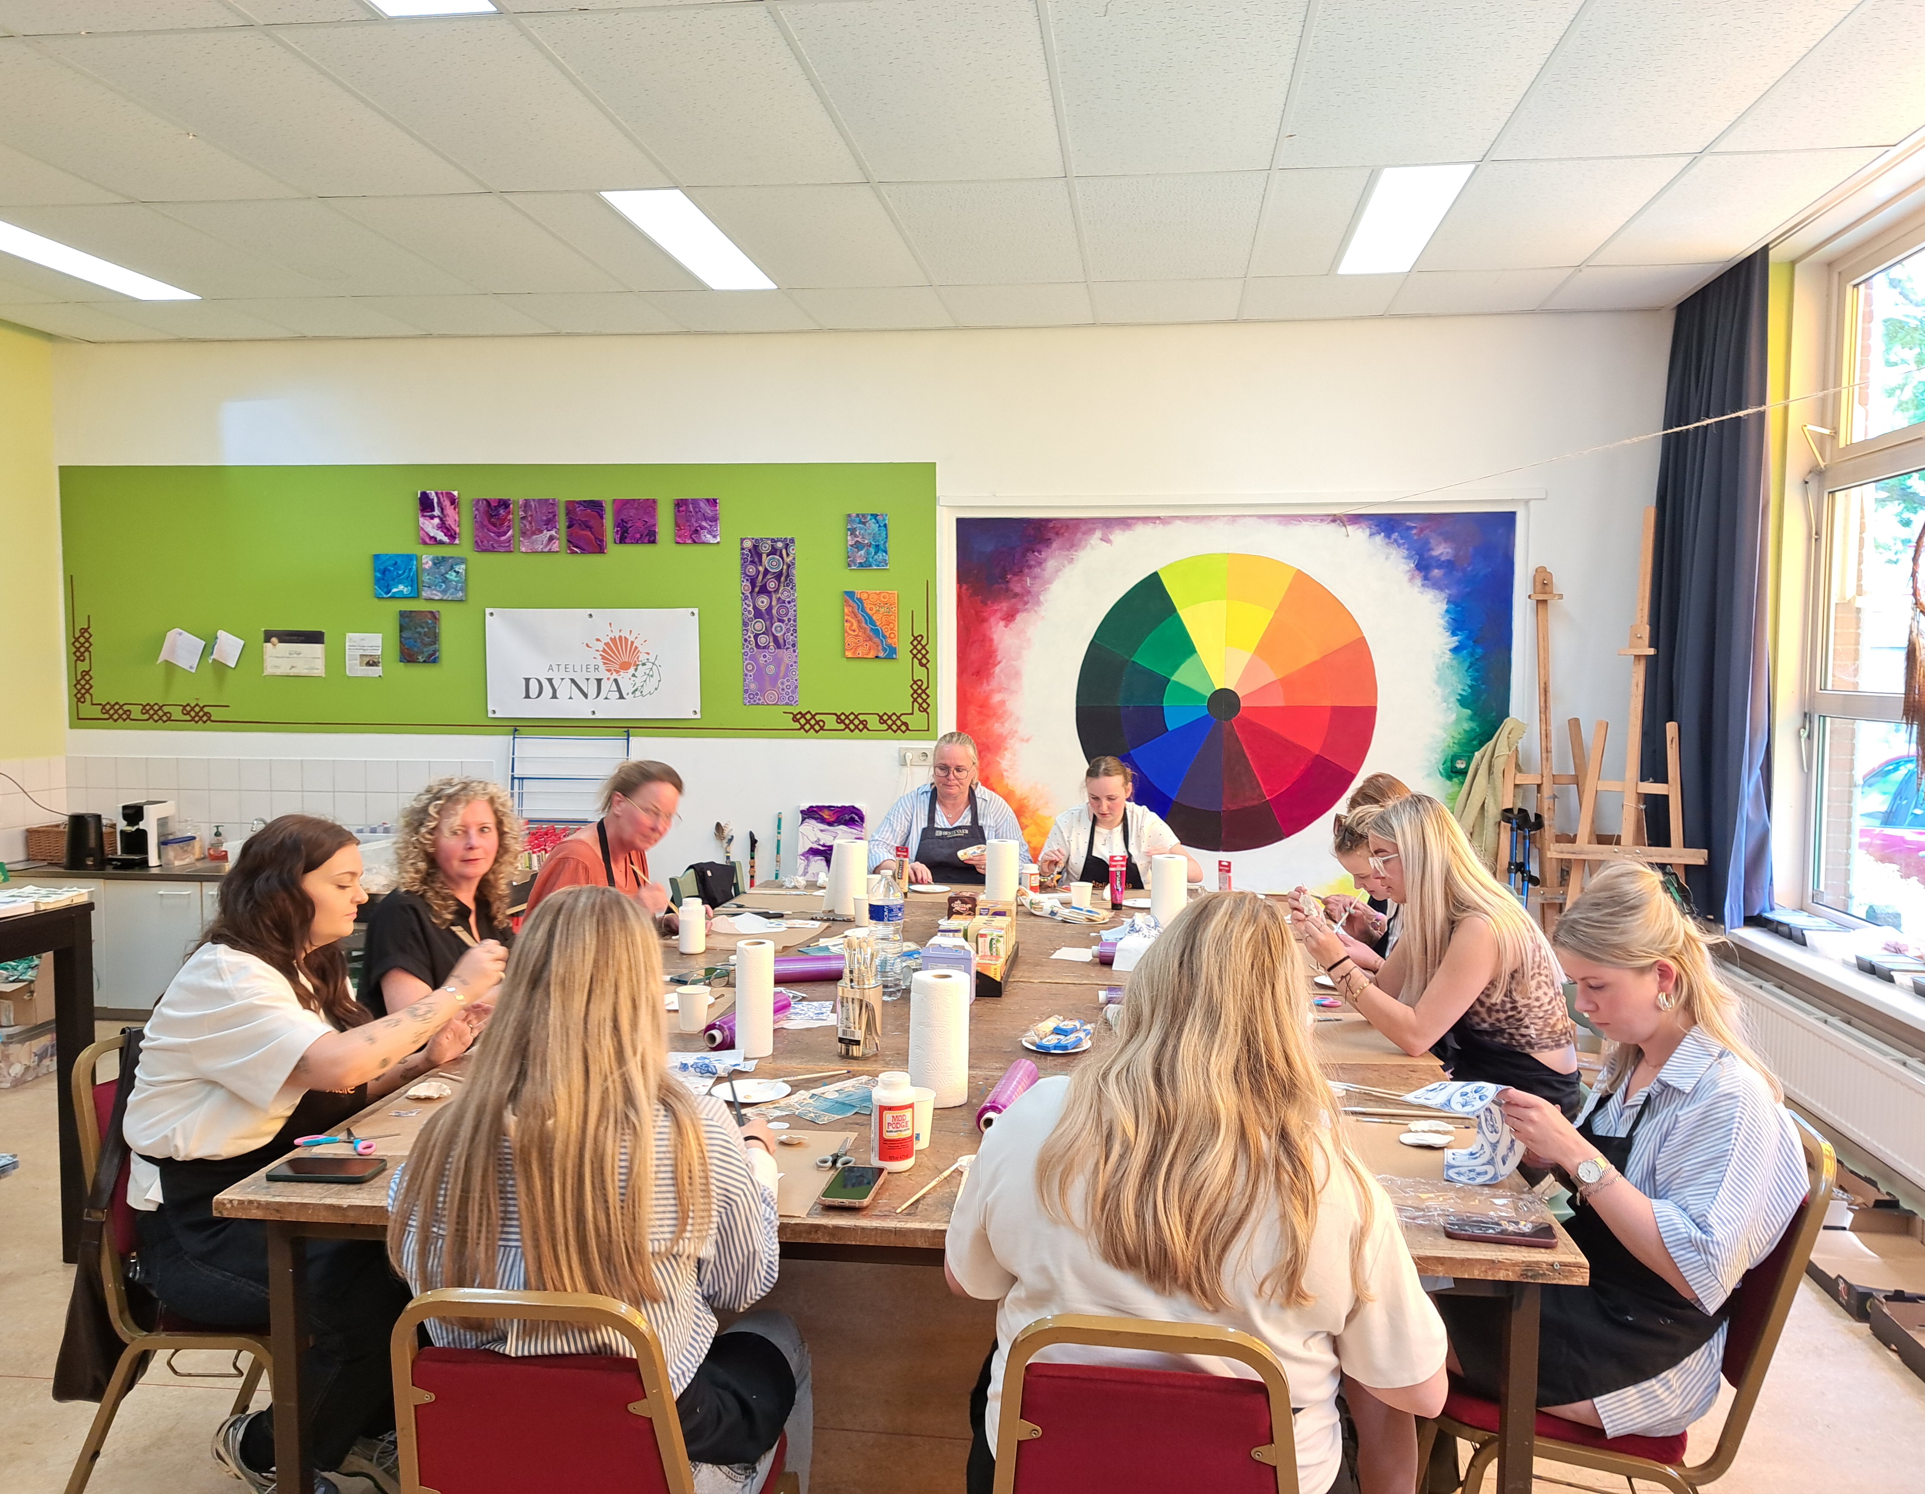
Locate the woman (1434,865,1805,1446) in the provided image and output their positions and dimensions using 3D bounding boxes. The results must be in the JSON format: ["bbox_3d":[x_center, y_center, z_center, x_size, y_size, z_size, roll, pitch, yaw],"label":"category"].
[{"bbox_3d":[1.034,0.850,2.351,0.710,1.298,0.500,1,4,7],"label":"woman"}]

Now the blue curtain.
[{"bbox_3d":[2.811,-0.567,5.219,0.190,2.360,0.920,1,4,7],"label":"blue curtain"}]

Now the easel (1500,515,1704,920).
[{"bbox_3d":[2.387,0.210,5.165,0.680,2.210,0.650,2,4,18],"label":"easel"}]

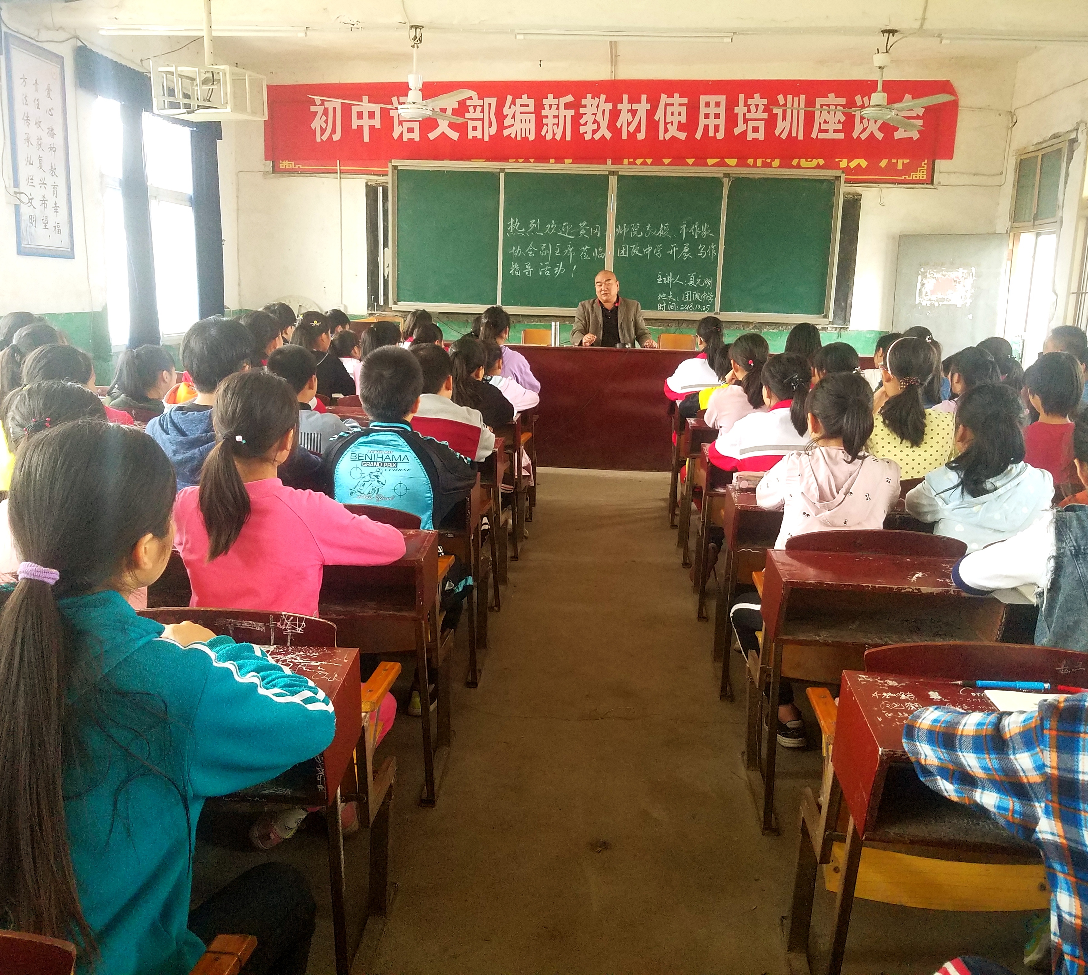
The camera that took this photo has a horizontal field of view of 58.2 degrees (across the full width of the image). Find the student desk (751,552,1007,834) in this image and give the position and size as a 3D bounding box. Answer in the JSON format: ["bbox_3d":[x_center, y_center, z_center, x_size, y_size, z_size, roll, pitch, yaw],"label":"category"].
[{"bbox_3d":[0.818,0.518,2.521,0.506,0.644,0.340,2,11,3],"label":"student desk"}]

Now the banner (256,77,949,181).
[{"bbox_3d":[0.523,-3.207,8.682,6.103,0.743,0.040,2,11,3],"label":"banner"}]

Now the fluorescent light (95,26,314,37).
[{"bbox_3d":[-1.962,-2.626,5.630,1.235,0.060,0.060,2,12,3],"label":"fluorescent light"}]

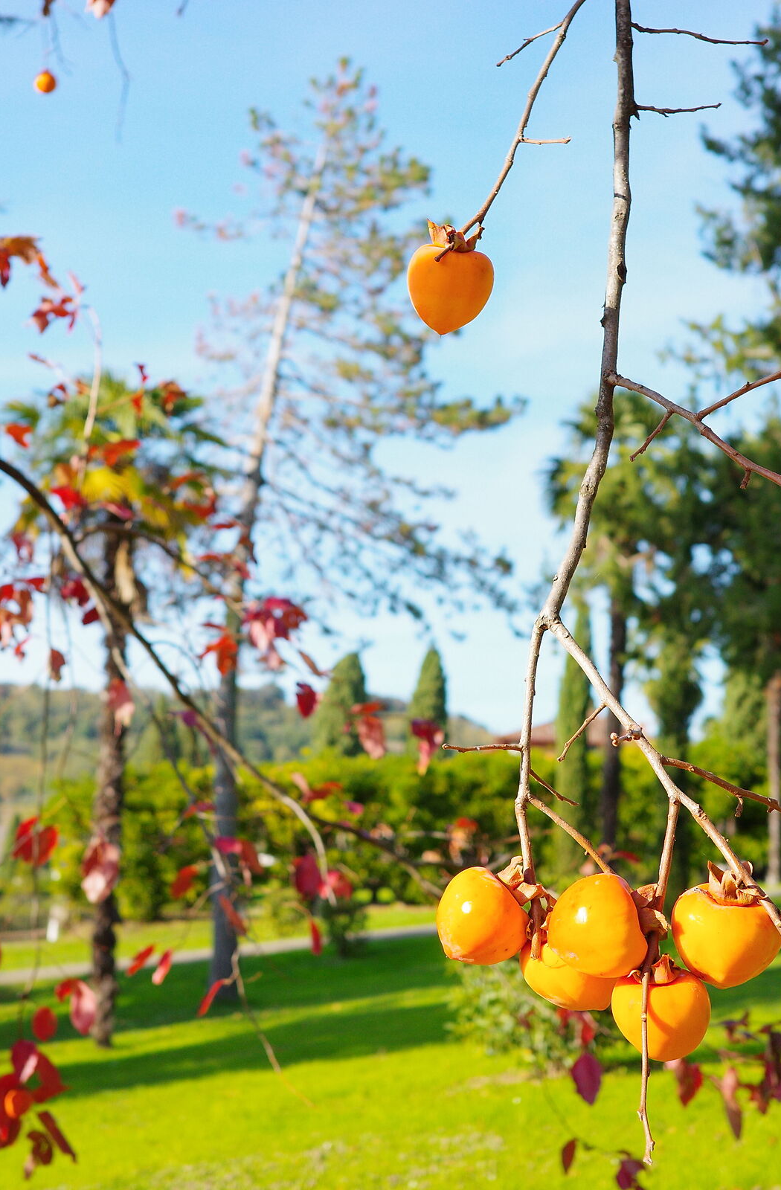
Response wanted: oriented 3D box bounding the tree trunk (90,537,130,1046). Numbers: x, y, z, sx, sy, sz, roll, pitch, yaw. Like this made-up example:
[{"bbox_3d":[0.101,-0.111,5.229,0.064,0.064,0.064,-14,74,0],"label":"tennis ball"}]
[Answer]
[{"bbox_3d":[-2.147,1.471,15.195,0.267,3.872,0.246,1,-6,-8],"label":"tree trunk"}]

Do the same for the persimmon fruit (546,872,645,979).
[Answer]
[{"bbox_3d":[0.145,0.231,1.385,0.071,0.070,0.070,-42,0,-21],"label":"persimmon fruit"}]

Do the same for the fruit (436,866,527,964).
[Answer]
[{"bbox_3d":[0.065,0.227,1.410,0.067,0.067,0.067,43,-12,0],"label":"fruit"}]

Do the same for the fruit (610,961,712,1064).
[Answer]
[{"bbox_3d":[0.185,0.286,1.360,0.067,0.070,0.067,1,17,8],"label":"fruit"}]

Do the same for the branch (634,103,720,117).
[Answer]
[{"bbox_3d":[0.211,-0.357,1.460,0.064,0.011,0.015,0,-5,0],"label":"branch"}]

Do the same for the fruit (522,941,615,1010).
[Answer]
[{"bbox_3d":[0.124,0.259,1.385,0.066,0.068,0.066,-31,-6,-1],"label":"fruit"}]

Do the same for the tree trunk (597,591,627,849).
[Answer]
[{"bbox_3d":[3.455,1.963,31.000,0.280,4.100,0.280,3,-5,0],"label":"tree trunk"}]

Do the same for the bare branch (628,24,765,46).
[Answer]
[{"bbox_3d":[0.217,-0.395,1.400,0.095,0.013,0.025,5,-6,7],"label":"bare branch"}]

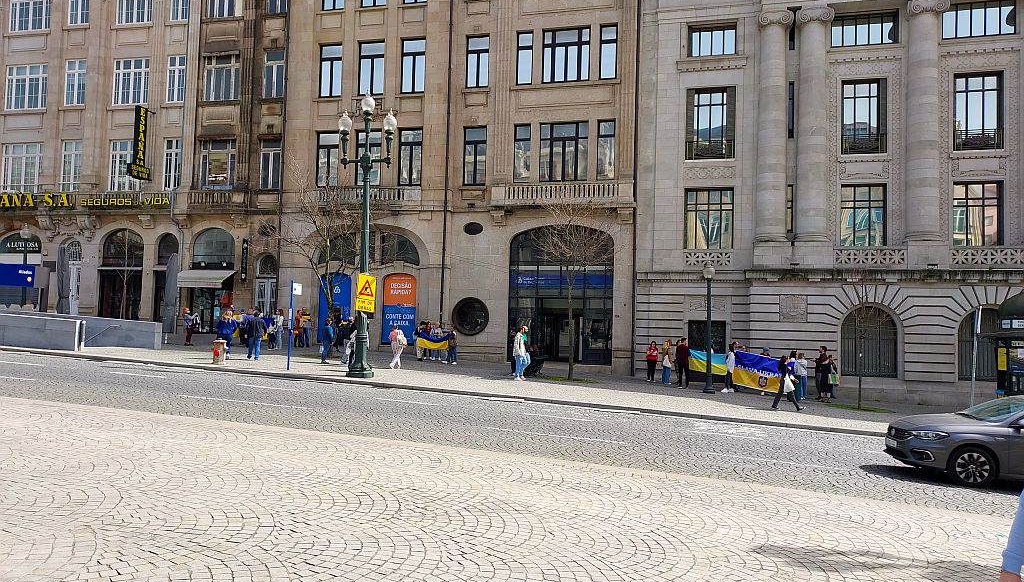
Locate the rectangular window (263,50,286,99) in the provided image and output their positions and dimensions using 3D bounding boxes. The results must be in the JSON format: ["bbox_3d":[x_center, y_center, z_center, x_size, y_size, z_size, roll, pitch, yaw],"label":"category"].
[{"bbox_3d":[-11.389,-10.397,39.829,1.121,2.364,0.200,1,-3,15],"label":"rectangular window"}]

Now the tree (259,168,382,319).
[{"bbox_3d":[-7.290,-1.269,32.417,4.500,7.494,4.200,1,-2,14],"label":"tree"}]

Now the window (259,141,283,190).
[{"bbox_3d":[-11.336,-5.933,38.928,1.178,2.349,0.200,1,-3,16],"label":"window"}]

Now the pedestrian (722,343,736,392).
[{"bbox_3d":[7.562,2.683,28.800,0.420,1.714,0.500,0,-3,21],"label":"pedestrian"}]

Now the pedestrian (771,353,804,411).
[{"bbox_3d":[7.983,2.666,24.000,0.920,1.623,0.520,1,-3,13],"label":"pedestrian"}]

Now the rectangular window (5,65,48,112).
[{"bbox_3d":[-25.266,-10.601,43.204,2.705,2.412,0.200,1,-3,16],"label":"rectangular window"}]

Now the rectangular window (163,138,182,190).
[{"bbox_3d":[-17.616,-6.575,43.039,1.035,2.706,0.200,1,-3,16],"label":"rectangular window"}]

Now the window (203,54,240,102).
[{"bbox_3d":[-14.153,-10.473,40.584,2.094,2.338,0.200,1,-3,15],"label":"window"}]

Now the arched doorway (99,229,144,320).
[{"bbox_3d":[-19.256,-0.650,41.002,2.398,4.917,0.400,1,-3,16],"label":"arched doorway"}]

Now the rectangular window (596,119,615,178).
[{"bbox_3d":[3.954,-5.889,34.606,0.738,2.523,0.200,1,-3,16],"label":"rectangular window"}]

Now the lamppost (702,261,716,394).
[{"bbox_3d":[6.659,1.221,27.900,0.430,4.429,0.430,1,-3,16],"label":"lamppost"}]

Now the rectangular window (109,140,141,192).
[{"bbox_3d":[-20.327,-6.635,43.821,2.252,2.684,0.200,1,-3,16],"label":"rectangular window"}]

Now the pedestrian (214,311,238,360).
[{"bbox_3d":[-9.325,1.430,27.249,0.600,1.630,0.420,2,-3,-18],"label":"pedestrian"}]

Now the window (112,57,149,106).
[{"bbox_3d":[-18.212,-10.007,39.608,1.990,2.223,0.200,1,-2,14],"label":"window"}]

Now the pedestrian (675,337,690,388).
[{"bbox_3d":[6.050,2.549,29.232,0.520,1.778,0.380,0,-3,36],"label":"pedestrian"}]

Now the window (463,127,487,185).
[{"bbox_3d":[-1.561,-5.713,35.137,1.005,2.523,0.200,1,-2,14],"label":"window"}]

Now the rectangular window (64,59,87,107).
[{"bbox_3d":[-23.737,-11.348,45.092,1.423,2.517,0.200,1,-3,16],"label":"rectangular window"}]

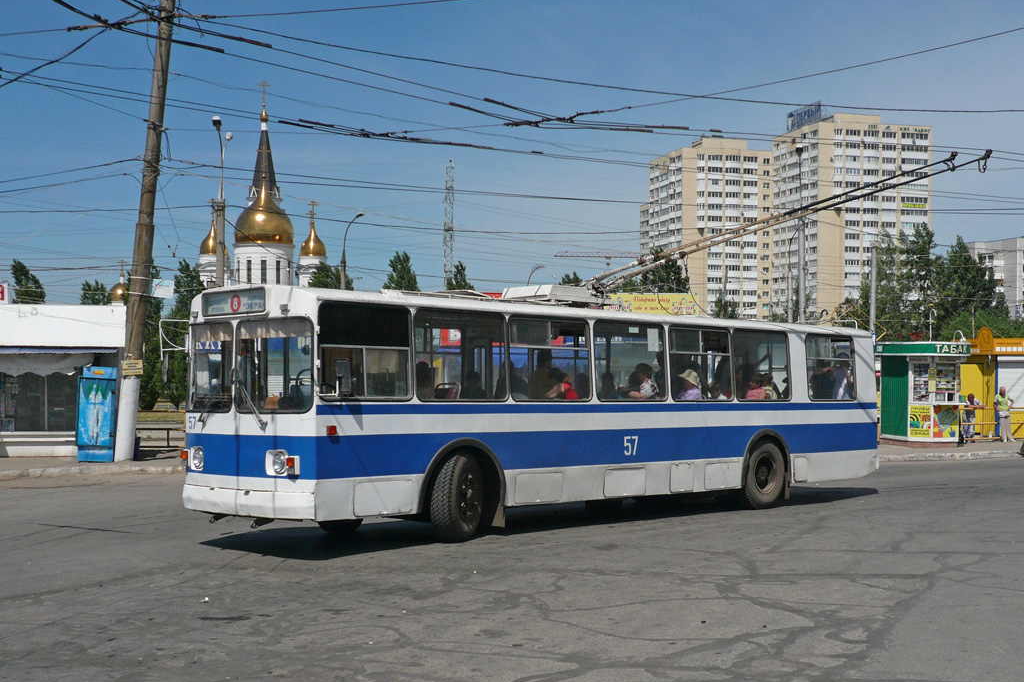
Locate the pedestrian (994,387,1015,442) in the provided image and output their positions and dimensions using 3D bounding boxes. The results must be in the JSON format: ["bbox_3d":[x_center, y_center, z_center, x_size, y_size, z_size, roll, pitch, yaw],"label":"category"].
[{"bbox_3d":[14.800,2.210,34.600,0.580,1.660,0.400,1,-1,-13],"label":"pedestrian"}]

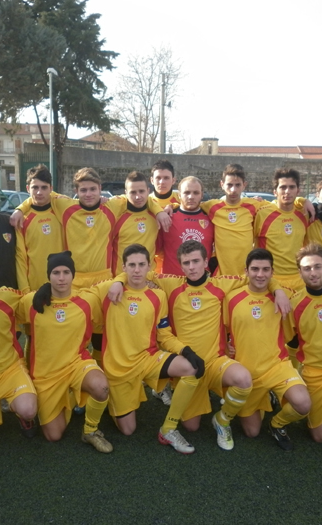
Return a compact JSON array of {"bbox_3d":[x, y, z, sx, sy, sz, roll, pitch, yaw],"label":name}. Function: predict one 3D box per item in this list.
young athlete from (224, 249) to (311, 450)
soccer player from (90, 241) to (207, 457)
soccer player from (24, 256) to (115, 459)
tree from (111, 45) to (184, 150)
[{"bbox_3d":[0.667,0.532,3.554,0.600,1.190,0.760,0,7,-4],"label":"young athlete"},{"bbox_3d":[-0.069,0.497,3.704,0.660,1.200,0.800,0,7,-11],"label":"soccer player"},{"bbox_3d":[-0.599,0.505,3.686,0.580,1.170,0.800,0,7,-13],"label":"soccer player"},{"bbox_3d":[-0.858,-7.373,34.381,4.600,9.800,4.400,0,7,0],"label":"tree"}]

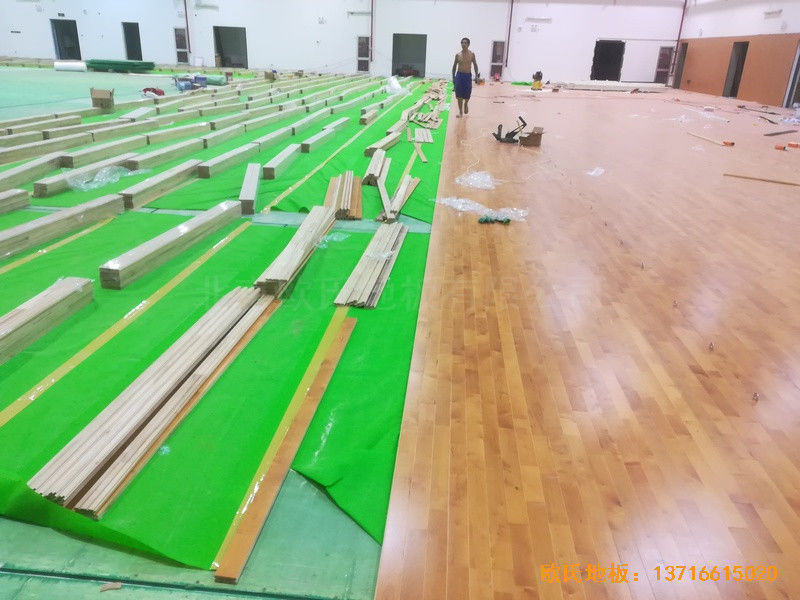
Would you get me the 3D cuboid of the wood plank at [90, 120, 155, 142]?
[{"bbox_3d":[-4.322,-2.672,9.455,0.122,0.124,1.833,5,22,6],"label":"wood plank"}]

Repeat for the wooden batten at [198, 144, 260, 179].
[{"bbox_3d":[-2.053,-1.740,7.392,0.120,0.121,1.903,3,22,3],"label":"wooden batten"}]

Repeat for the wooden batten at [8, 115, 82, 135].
[{"bbox_3d":[-5.618,-2.761,9.555,0.116,0.120,1.876,2,22,0],"label":"wooden batten"}]

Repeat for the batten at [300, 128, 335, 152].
[{"bbox_3d":[-1.218,-2.423,9.115,0.120,0.123,1.792,4,22,4],"label":"batten"}]

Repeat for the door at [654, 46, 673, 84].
[{"bbox_3d":[14.812,-12.991,33.591,0.819,2.112,0.100,4,22,4],"label":"door"}]

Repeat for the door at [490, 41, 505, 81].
[{"bbox_3d":[5.596,-13.601,34.244,0.729,2.128,0.100,4,22,4],"label":"door"}]

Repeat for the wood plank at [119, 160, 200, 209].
[{"bbox_3d":[-2.321,-1.184,6.001,0.120,0.123,1.766,3,22,1],"label":"wood plank"}]

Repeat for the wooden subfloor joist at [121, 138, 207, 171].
[{"bbox_3d":[-2.868,-1.832,7.530,0.120,0.123,1.798,4,22,6],"label":"wooden subfloor joist"}]

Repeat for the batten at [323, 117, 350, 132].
[{"bbox_3d":[-1.125,-3.116,10.812,0.120,0.123,1.786,4,22,5],"label":"batten"}]

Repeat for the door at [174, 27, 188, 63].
[{"bbox_3d":[-13.038,-15.156,35.855,0.720,1.945,0.120,4,22,4],"label":"door"}]

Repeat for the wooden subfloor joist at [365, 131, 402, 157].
[{"bbox_3d":[-0.221,-2.350,9.050,0.147,0.123,1.836,6,23,9],"label":"wooden subfloor joist"}]

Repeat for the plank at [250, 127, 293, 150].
[{"bbox_3d":[-1.916,-2.448,9.139,0.116,0.118,1.829,4,22,3],"label":"plank"}]

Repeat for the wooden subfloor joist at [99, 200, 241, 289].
[{"bbox_3d":[-1.614,-0.470,4.497,0.129,0.126,1.820,6,23,8],"label":"wooden subfloor joist"}]

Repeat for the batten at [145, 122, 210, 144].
[{"bbox_3d":[-3.413,-2.596,9.342,0.119,0.123,1.785,6,23,10],"label":"batten"}]

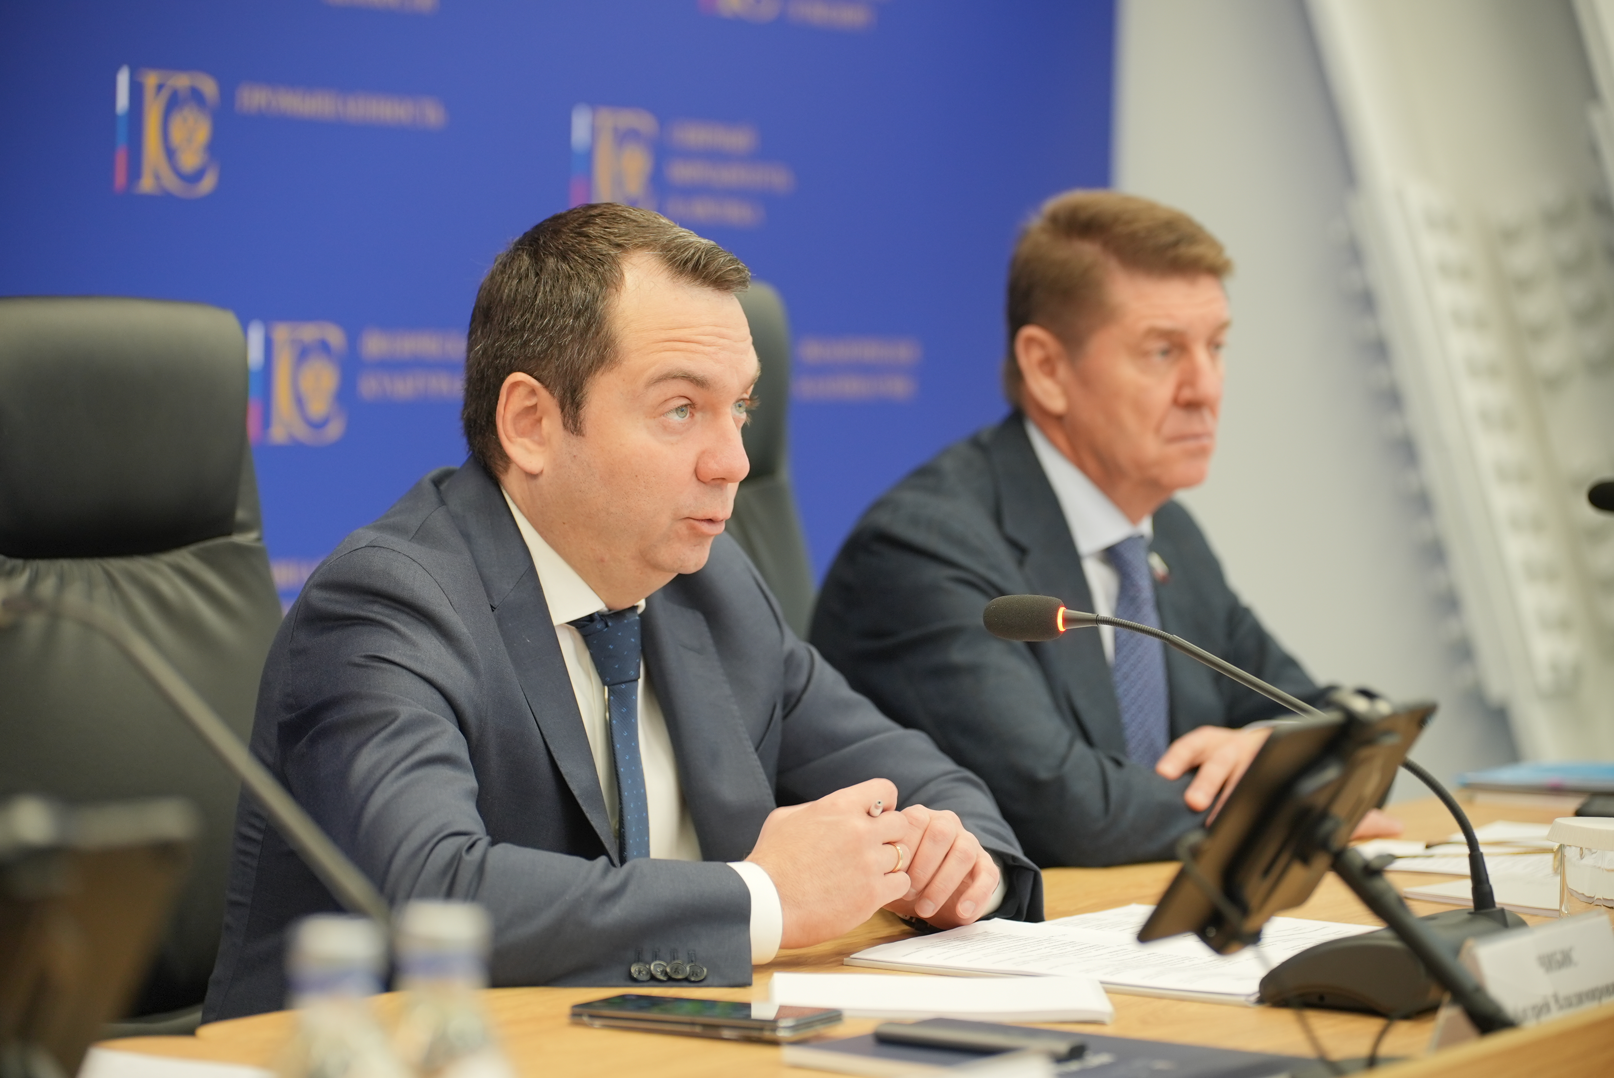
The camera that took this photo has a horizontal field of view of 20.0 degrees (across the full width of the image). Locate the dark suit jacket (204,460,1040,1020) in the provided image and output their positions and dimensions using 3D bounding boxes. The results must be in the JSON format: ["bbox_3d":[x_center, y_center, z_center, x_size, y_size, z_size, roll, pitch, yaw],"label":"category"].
[{"bbox_3d":[-0.128,0.226,2.900,0.510,0.570,0.570,3,3,38],"label":"dark suit jacket"}]

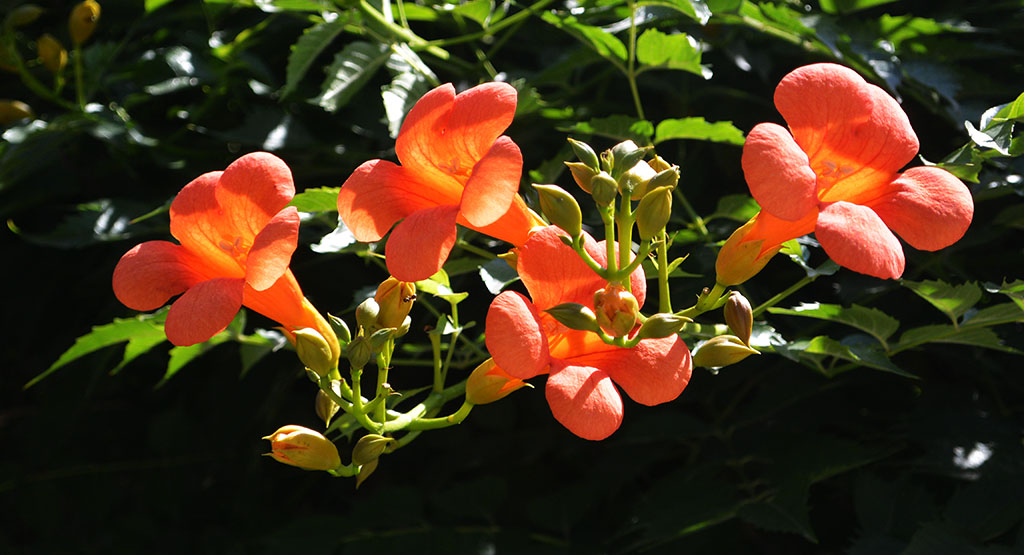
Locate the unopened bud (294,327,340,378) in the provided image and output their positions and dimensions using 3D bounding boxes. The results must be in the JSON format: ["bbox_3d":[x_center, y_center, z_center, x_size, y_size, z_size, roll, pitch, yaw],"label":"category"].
[{"bbox_3d":[-0.073,0.028,0.865,0.013,0.021,0.013,-39,6,-4],"label":"unopened bud"}]

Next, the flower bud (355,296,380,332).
[{"bbox_3d":[-0.050,0.013,0.790,0.009,0.013,0.009,3,-15,0],"label":"flower bud"}]

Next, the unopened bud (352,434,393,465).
[{"bbox_3d":[-0.052,0.065,0.870,0.017,0.011,0.011,-31,3,6],"label":"unopened bud"}]

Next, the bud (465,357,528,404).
[{"bbox_3d":[-0.005,0.038,0.840,0.024,0.013,0.013,-25,0,30],"label":"bud"}]

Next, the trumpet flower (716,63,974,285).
[{"bbox_3d":[0.102,-0.026,0.765,0.077,0.074,0.070,-4,-19,-38],"label":"trumpet flower"}]

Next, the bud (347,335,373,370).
[{"bbox_3d":[-0.057,0.028,0.865,0.010,0.015,0.010,5,9,-6],"label":"bud"}]

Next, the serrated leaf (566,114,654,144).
[{"bbox_3d":[0.040,-0.061,0.950,0.038,0.011,0.028,0,18,-18],"label":"serrated leaf"}]

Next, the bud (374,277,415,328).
[{"bbox_3d":[-0.042,0.009,0.840,0.013,0.020,0.013,9,6,0],"label":"bud"}]

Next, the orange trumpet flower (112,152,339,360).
[{"bbox_3d":[-0.095,0.003,0.860,0.075,0.073,0.075,0,-30,40],"label":"orange trumpet flower"}]

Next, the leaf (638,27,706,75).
[{"bbox_3d":[0.067,-0.095,0.970,0.031,0.012,0.022,6,26,18],"label":"leaf"}]

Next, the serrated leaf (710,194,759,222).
[{"bbox_3d":[0.089,-0.028,0.910,0.028,0.008,0.019,1,27,1],"label":"serrated leaf"}]

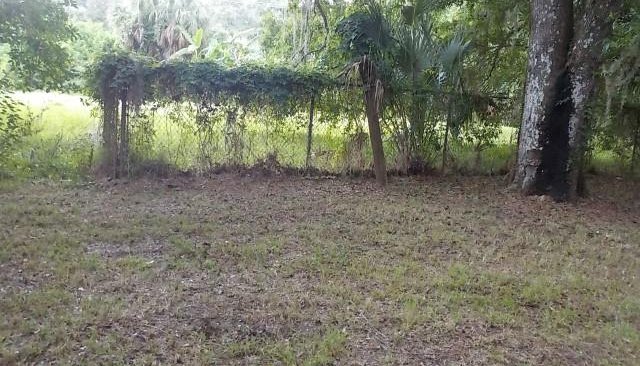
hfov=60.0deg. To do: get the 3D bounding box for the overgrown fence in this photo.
[{"bbox_3d":[0.080,-1.240,11.250,8.800,2.080,0.750,0,10,-18],"label":"overgrown fence"}]

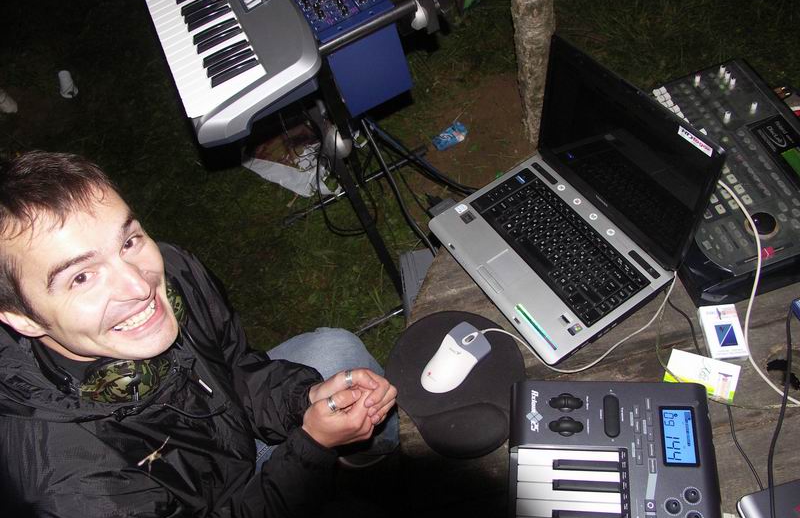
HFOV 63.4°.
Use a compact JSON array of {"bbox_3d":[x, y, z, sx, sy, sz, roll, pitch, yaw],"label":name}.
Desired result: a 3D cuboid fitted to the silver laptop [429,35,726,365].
[{"bbox_3d":[0.248,-0.098,1.052,0.312,0.292,0.364,-33,55,-9],"label":"silver laptop"}]

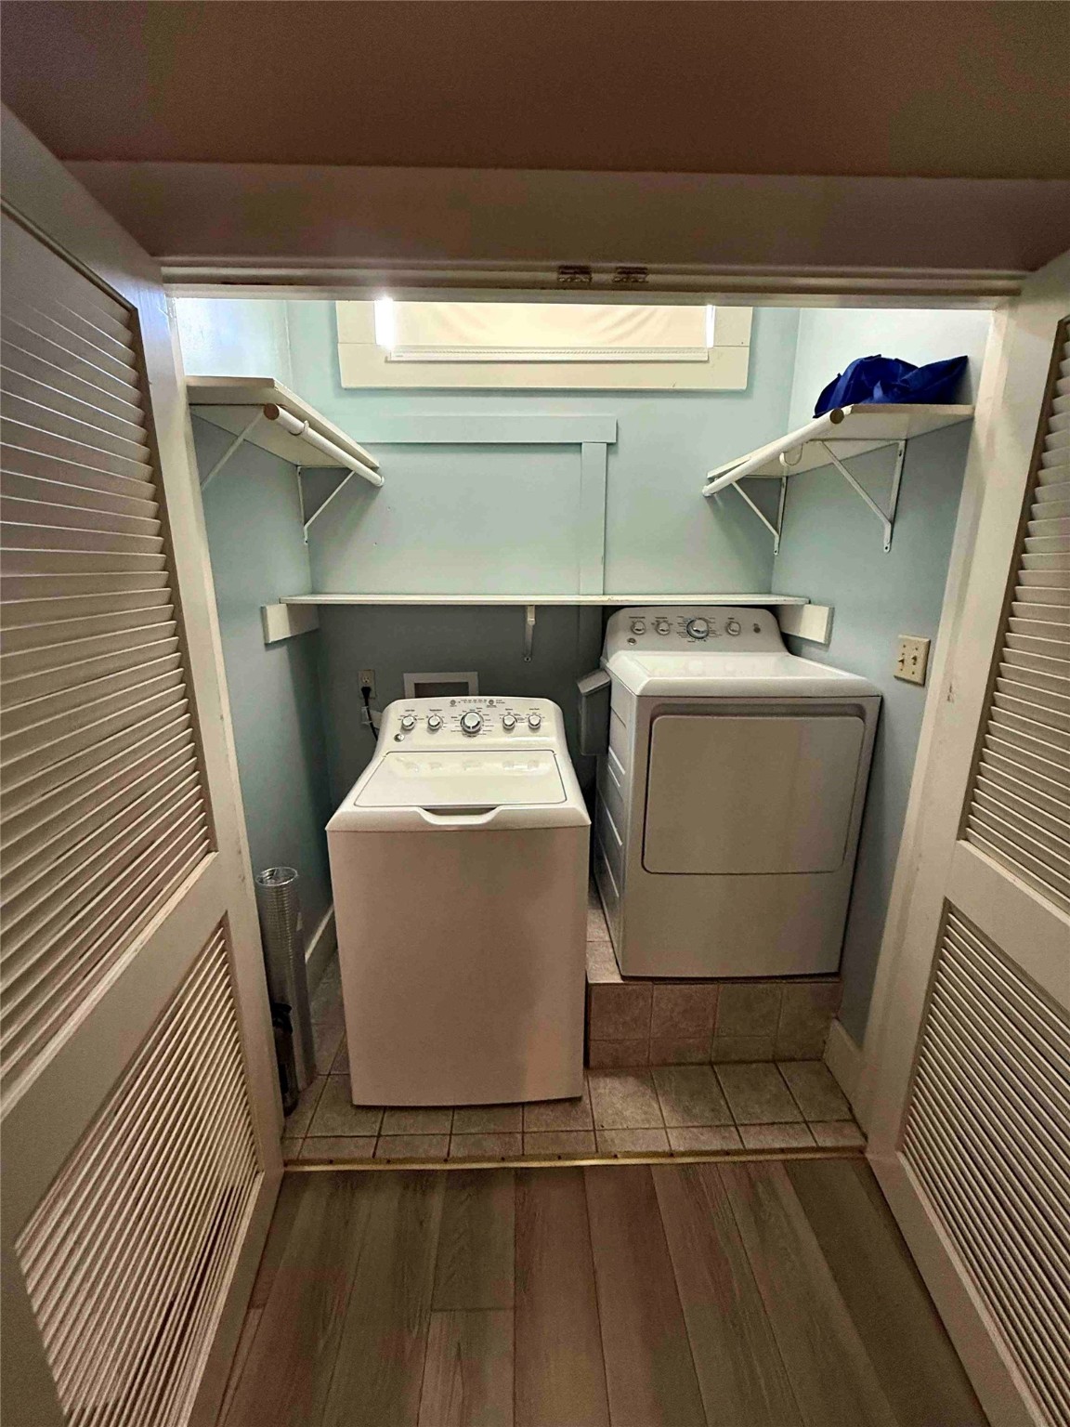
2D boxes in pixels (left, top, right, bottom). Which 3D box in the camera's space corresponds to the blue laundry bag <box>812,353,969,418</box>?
[{"bbox_3d":[0.815,-0.772,1.374,0.276,0.138,0.230,0,14,-2],"label":"blue laundry bag"}]

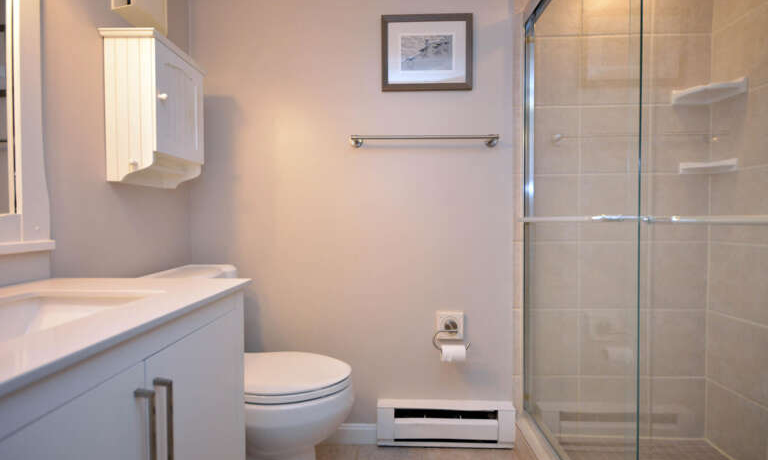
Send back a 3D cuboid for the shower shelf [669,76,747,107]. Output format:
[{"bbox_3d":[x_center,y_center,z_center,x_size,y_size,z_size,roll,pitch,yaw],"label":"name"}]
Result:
[{"bbox_3d":[1.409,-0.585,1.569,0.135,0.068,0.238,-1,2,-44],"label":"shower shelf"}]

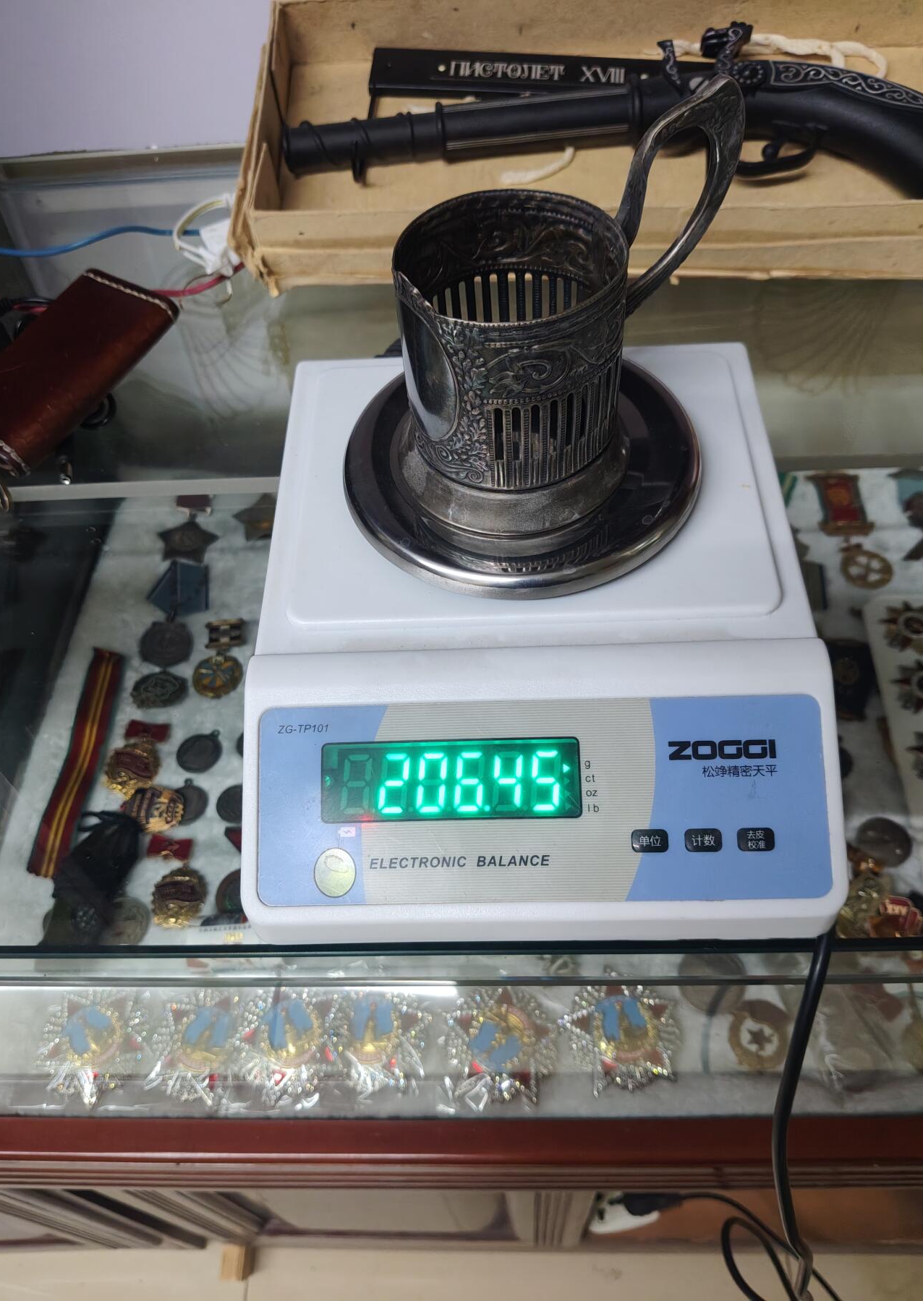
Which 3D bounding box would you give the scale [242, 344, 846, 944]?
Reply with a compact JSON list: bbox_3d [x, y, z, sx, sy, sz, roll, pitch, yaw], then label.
[{"bbox_3d":[0.025,-0.018,0.358,0.191,0.074,0.231,-1,54,3],"label":"scale"}]

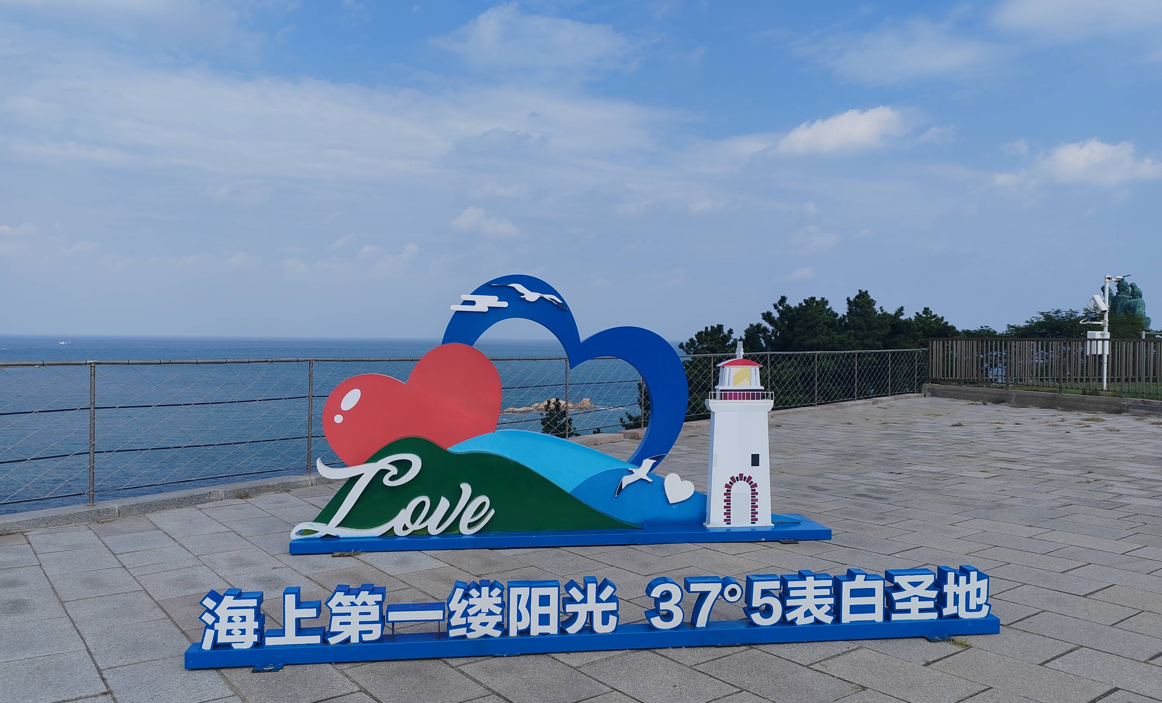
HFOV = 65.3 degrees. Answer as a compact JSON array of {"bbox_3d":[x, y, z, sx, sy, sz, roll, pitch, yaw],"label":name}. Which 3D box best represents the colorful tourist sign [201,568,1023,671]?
[{"bbox_3d":[0.173,1.222,4.241,3.812,0.310,0.116,0,1,-9],"label":"colorful tourist sign"}]

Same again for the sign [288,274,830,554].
[{"bbox_3d":[-0.088,0.399,6.526,3.764,1.888,0.581,0,1,-9],"label":"sign"}]

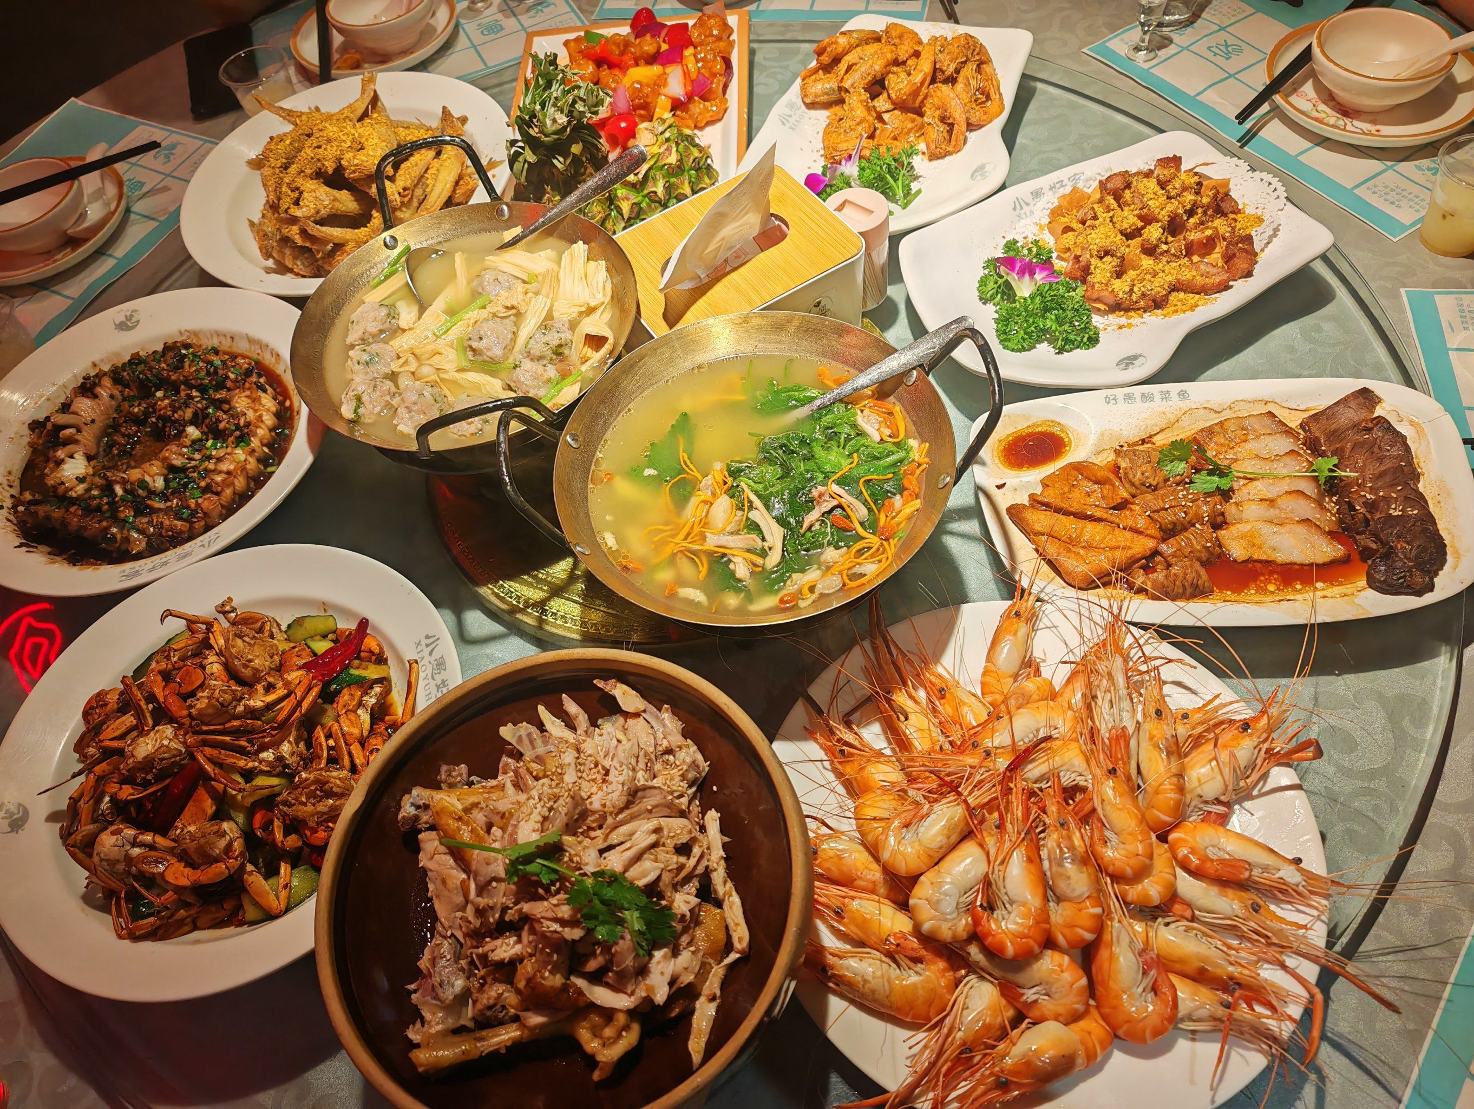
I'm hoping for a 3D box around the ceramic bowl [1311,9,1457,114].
[{"bbox_3d":[0.562,-0.425,1.013,0.108,0.050,0.108,20,62,21],"label":"ceramic bowl"}]

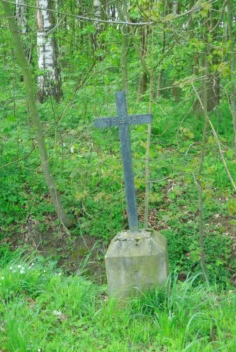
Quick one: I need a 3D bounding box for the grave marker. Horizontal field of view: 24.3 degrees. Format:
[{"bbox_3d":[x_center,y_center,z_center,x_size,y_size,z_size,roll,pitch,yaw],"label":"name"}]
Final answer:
[{"bbox_3d":[0.082,-0.107,4.580,0.476,1.183,0.035,-5,7,8],"label":"grave marker"}]

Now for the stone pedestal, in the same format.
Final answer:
[{"bbox_3d":[0.178,0.715,4.629,0.480,0.448,0.480,-5,7,8],"label":"stone pedestal"}]

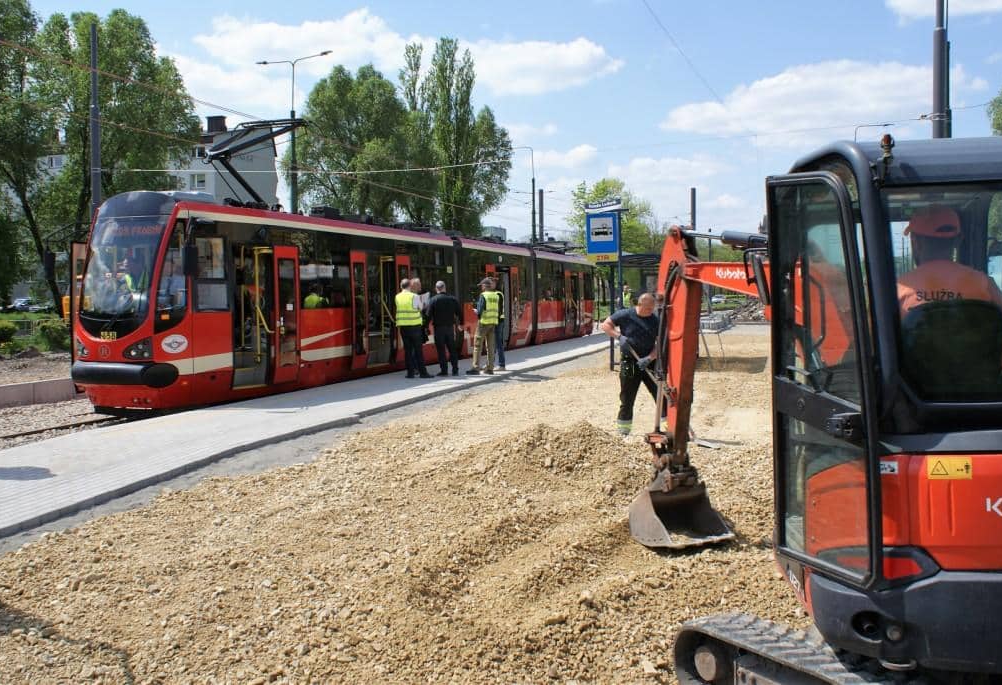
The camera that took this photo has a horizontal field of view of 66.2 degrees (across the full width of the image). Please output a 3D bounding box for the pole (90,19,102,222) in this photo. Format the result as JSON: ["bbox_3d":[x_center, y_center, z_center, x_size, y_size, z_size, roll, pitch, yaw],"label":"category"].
[{"bbox_3d":[-12.212,-4.648,23.235,0.300,9.680,0.300,2,4,22],"label":"pole"}]

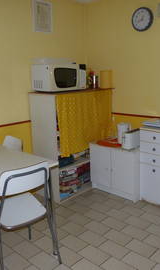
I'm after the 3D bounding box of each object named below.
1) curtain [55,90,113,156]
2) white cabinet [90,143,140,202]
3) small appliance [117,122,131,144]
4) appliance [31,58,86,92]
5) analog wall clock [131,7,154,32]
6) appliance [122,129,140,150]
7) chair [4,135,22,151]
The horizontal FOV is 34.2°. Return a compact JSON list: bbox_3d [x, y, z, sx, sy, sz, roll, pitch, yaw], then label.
[{"bbox_3d":[0.104,-0.165,3.088,0.903,0.693,0.045,-14,17,-43],"label":"curtain"},{"bbox_3d":[0.537,0.391,3.213,0.438,0.605,0.637,-14,17,-43],"label":"white cabinet"},{"bbox_3d":[0.508,-0.009,3.040,0.189,0.249,0.147,-2,13,1],"label":"small appliance"},{"bbox_3d":[-0.235,-0.671,3.035,0.553,0.304,0.336,-14,17,-43],"label":"appliance"},{"bbox_3d":[0.698,-1.293,2.921,0.042,0.273,0.274,-14,17,-43],"label":"analog wall clock"},{"bbox_3d":[0.585,0.037,2.957,0.270,0.193,0.144,-14,17,-43],"label":"appliance"},{"bbox_3d":[-0.780,0.471,2.495,0.504,0.847,0.406,-14,17,-43],"label":"chair"}]

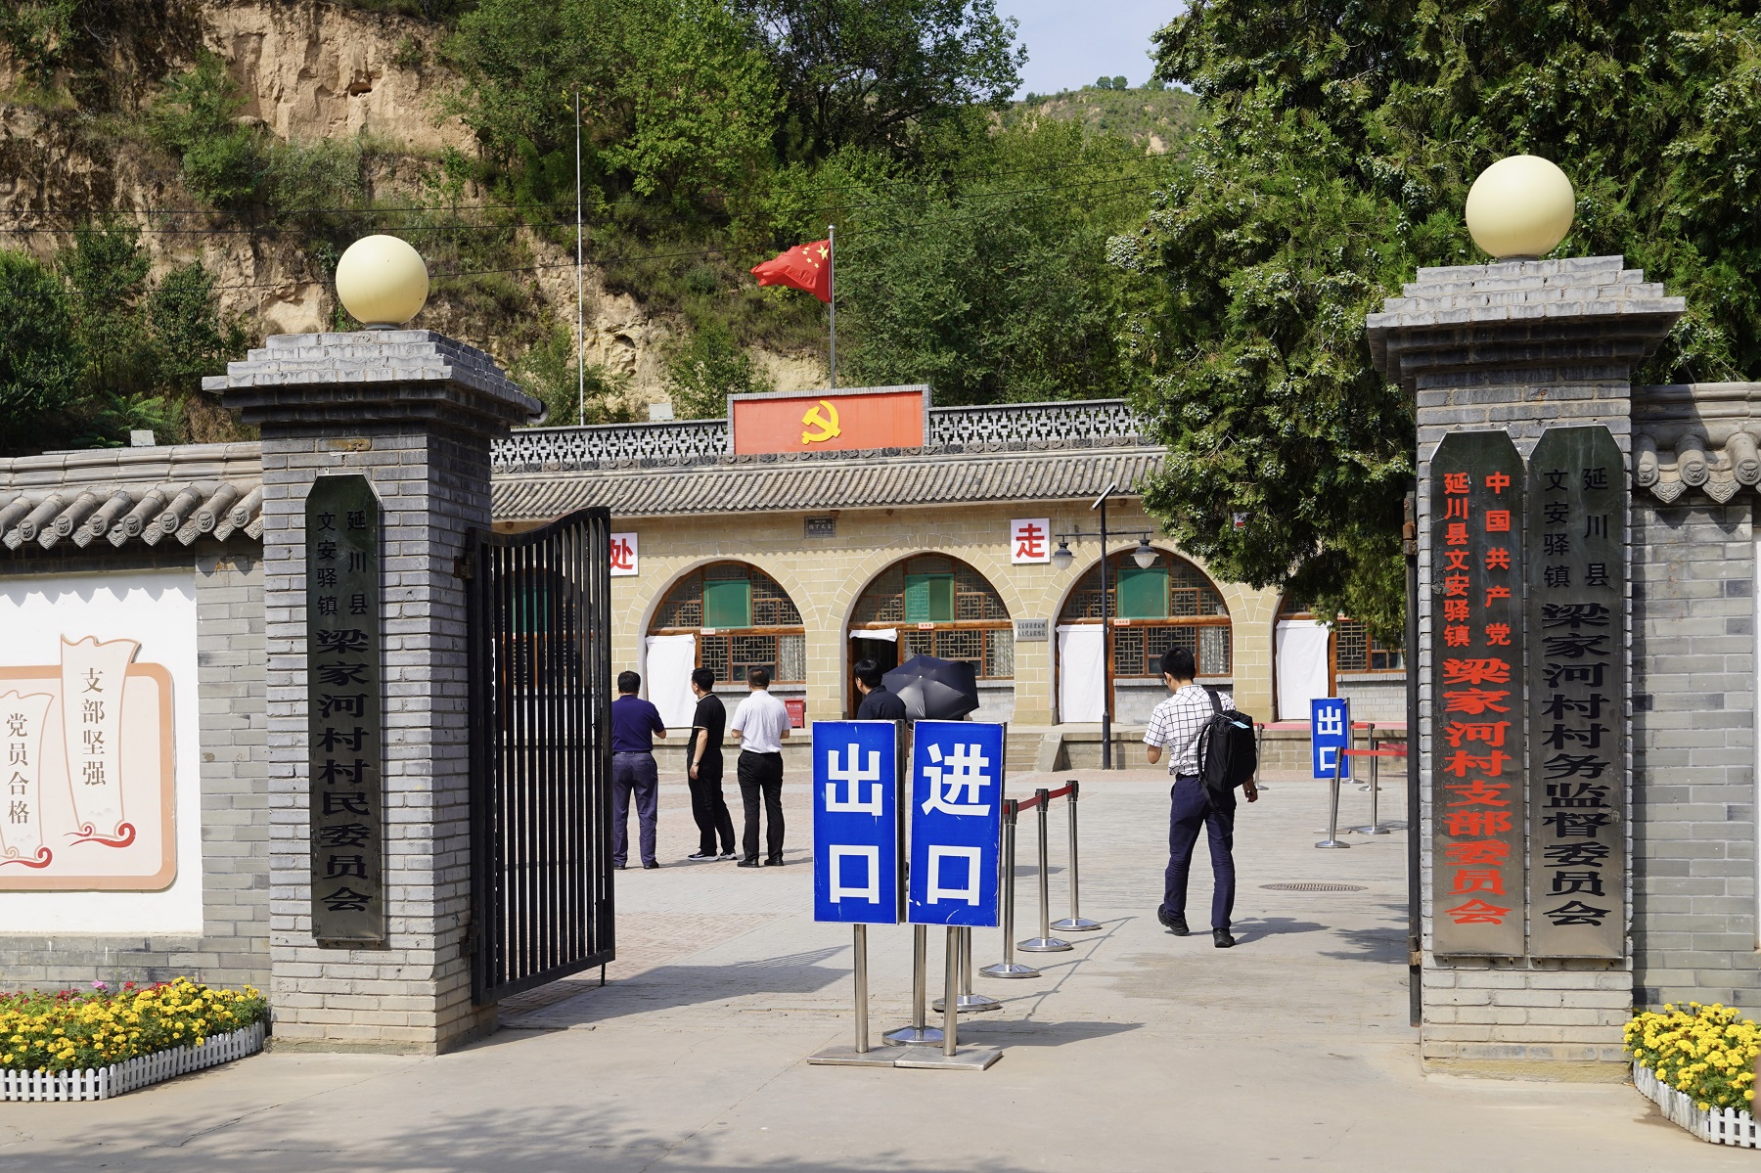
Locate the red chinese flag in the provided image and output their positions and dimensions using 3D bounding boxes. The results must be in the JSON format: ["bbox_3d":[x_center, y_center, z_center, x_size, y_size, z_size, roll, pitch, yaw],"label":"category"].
[{"bbox_3d":[-1.829,-6.439,42.000,1.650,1.300,0.400,-1,-2,5],"label":"red chinese flag"}]

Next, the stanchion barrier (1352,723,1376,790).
[{"bbox_3d":[6.802,2.366,28.500,0.325,0.920,0.325,-1,-2,0],"label":"stanchion barrier"}]

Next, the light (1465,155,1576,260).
[{"bbox_3d":[2.494,-1.473,8.000,0.410,0.405,0.410,-1,-2,14],"label":"light"}]

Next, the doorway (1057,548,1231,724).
[{"bbox_3d":[4.894,0.919,38.150,3.200,3.260,0.400,-1,-2,16],"label":"doorway"}]

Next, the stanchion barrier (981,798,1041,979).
[{"bbox_3d":[0.700,1.602,11.000,0.320,0.920,0.320,0,-2,14],"label":"stanchion barrier"}]

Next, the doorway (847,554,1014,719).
[{"bbox_3d":[0.941,0.992,39.000,3.200,3.200,0.400,-1,-2,13],"label":"doorway"}]

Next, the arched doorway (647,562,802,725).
[{"bbox_3d":[-3.128,1.159,41.700,3.300,3.300,0.400,-1,-2,14],"label":"arched doorway"}]

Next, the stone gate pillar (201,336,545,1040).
[{"bbox_3d":[-2.195,0.442,9.100,1.100,3.060,1.100,-1,-2,11],"label":"stone gate pillar"}]

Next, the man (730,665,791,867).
[{"bbox_3d":[-1.032,1.541,17.700,0.530,1.710,0.360,-1,-2,0],"label":"man"}]

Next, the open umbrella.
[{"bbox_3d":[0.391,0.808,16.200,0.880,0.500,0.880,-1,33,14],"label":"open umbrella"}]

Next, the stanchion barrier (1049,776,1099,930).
[{"bbox_3d":[1.240,1.698,13.100,0.320,0.920,0.320,-1,-2,14],"label":"stanchion barrier"}]

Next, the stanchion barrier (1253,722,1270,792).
[{"bbox_3d":[5.352,2.427,29.000,0.320,0.910,0.320,-1,-2,11],"label":"stanchion barrier"}]

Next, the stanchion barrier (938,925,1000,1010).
[{"bbox_3d":[0.418,1.538,9.820,0.330,0.910,0.330,-1,-2,11],"label":"stanchion barrier"}]

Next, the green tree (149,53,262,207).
[{"bbox_3d":[-20.455,-13.802,62.000,3.500,4.700,3.400,0,-2,-17],"label":"green tree"}]

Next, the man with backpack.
[{"bbox_3d":[1.885,1.235,12.100,0.620,1.740,0.550,-1,-2,-9],"label":"man with backpack"}]

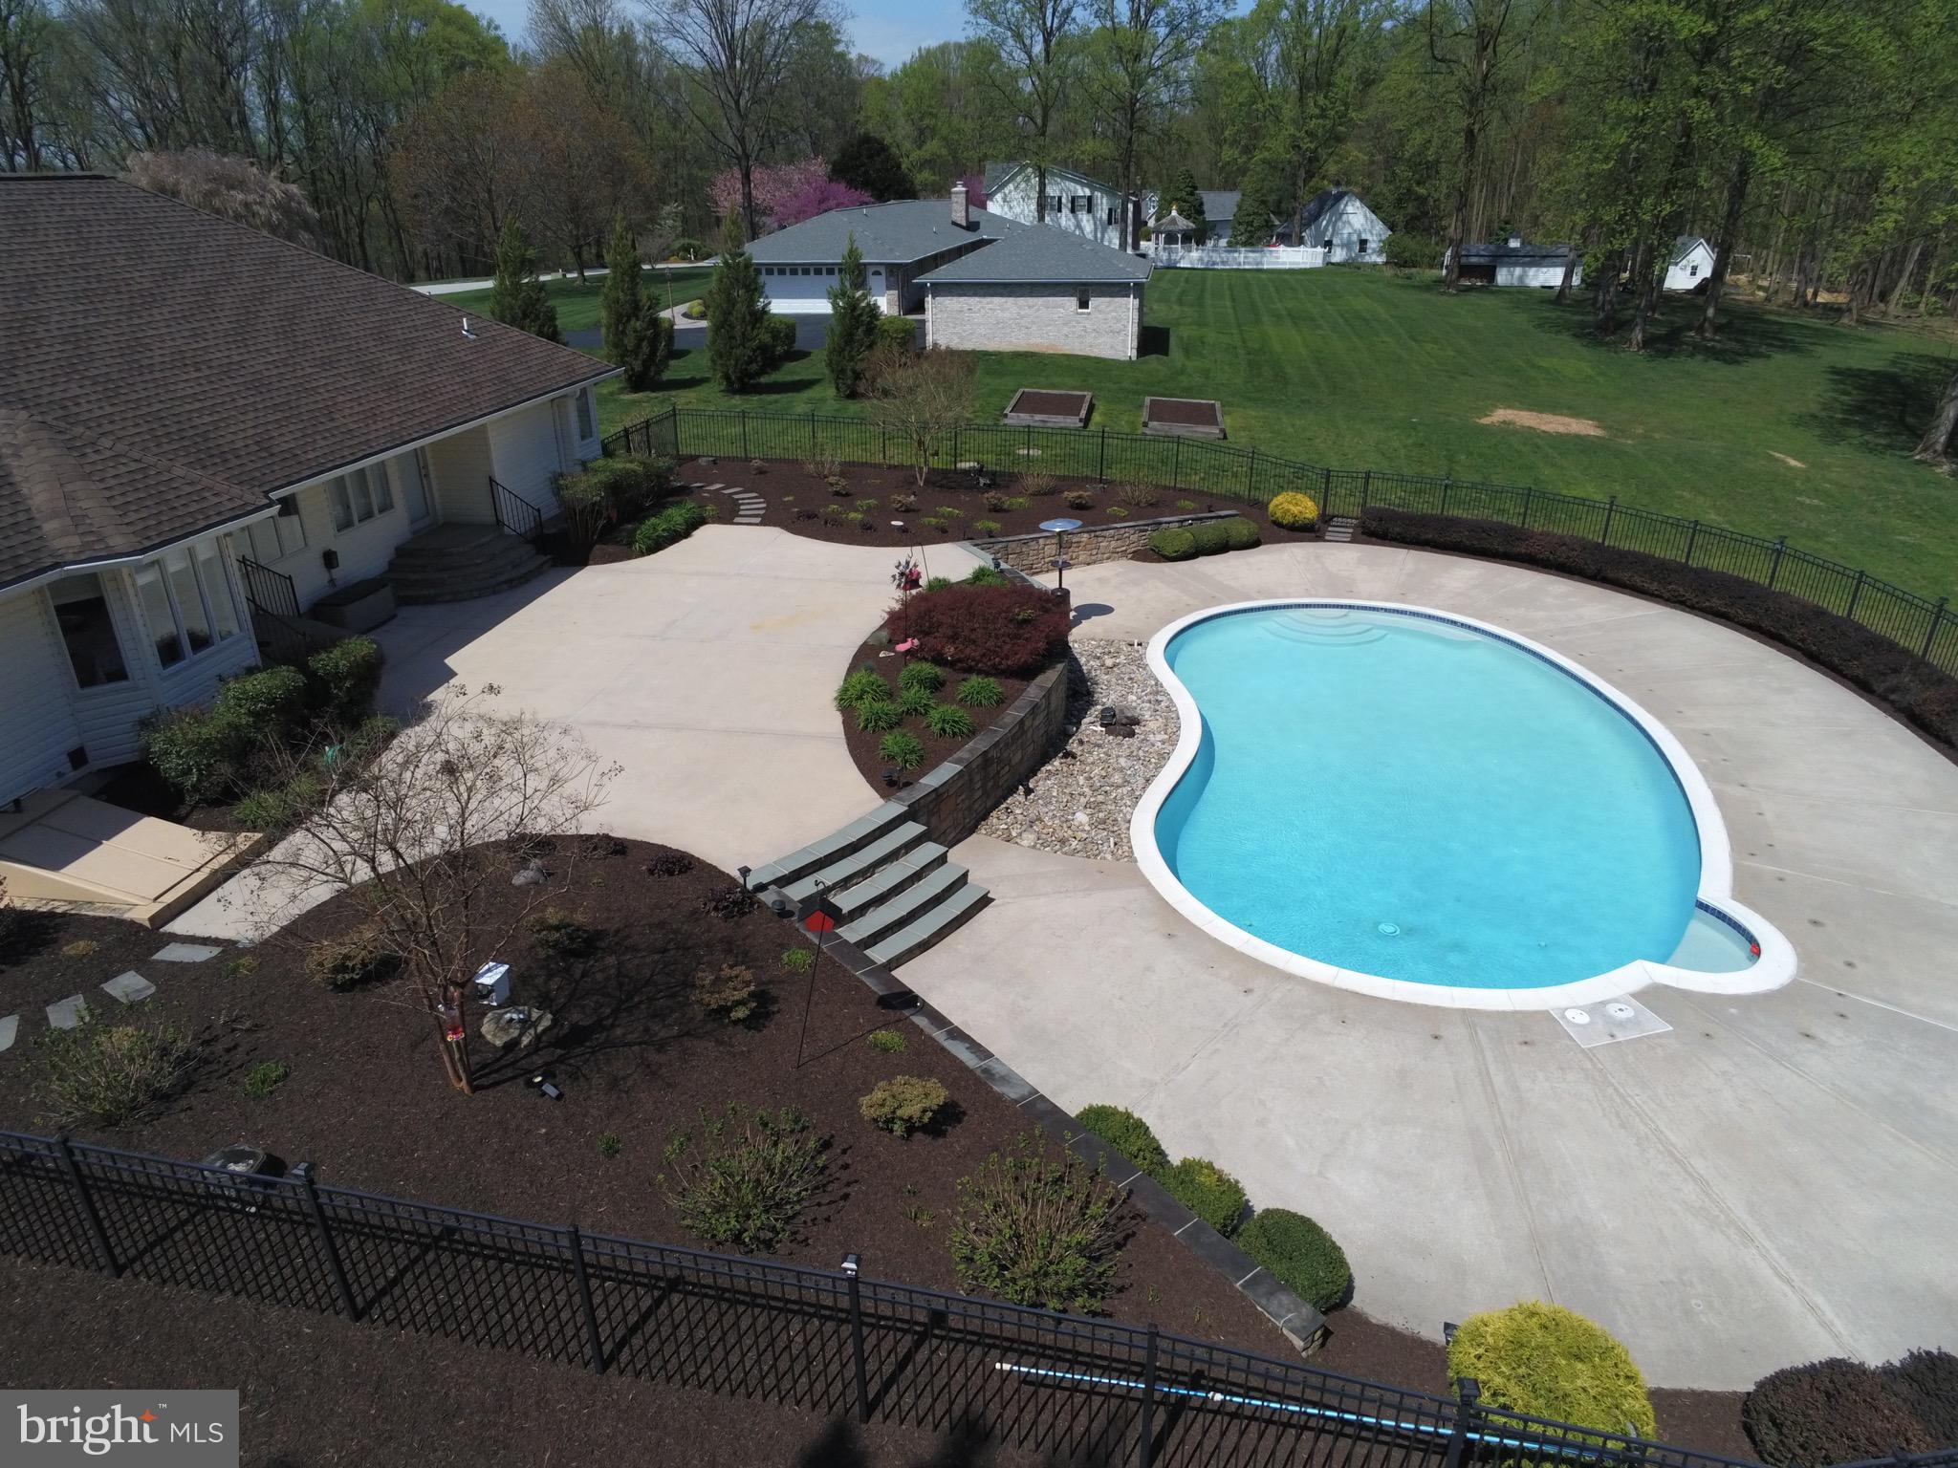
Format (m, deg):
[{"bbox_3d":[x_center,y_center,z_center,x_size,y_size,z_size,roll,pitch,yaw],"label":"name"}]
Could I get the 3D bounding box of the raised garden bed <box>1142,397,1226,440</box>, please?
[{"bbox_3d":[6.450,-9.980,41.000,2.440,0.310,4.750,2,24,8],"label":"raised garden bed"}]

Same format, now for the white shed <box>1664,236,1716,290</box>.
[{"bbox_3d":[49.312,-33.261,91.797,3.500,3.400,4.200,0,24,3],"label":"white shed"}]

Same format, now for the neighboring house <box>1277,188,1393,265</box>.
[{"bbox_3d":[28.144,-40.421,103.382,7.600,5.300,6.600,-3,24,-4],"label":"neighboring house"}]

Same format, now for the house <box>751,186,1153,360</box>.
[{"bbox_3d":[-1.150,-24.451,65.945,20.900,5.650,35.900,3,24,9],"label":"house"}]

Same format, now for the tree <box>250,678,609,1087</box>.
[{"bbox_3d":[-4.250,1.465,10.557,2.750,3.520,2.700,-1,24,0],"label":"tree"}]

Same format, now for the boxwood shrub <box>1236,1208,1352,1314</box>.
[{"bbox_3d":[2.405,4.085,10.060,0.940,0.640,0.920,-1,24,1],"label":"boxwood shrub"}]

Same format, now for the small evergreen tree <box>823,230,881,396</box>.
[{"bbox_3d":[-4.075,-13.062,40.315,1.850,4.800,1.850,-3,24,-5],"label":"small evergreen tree"}]

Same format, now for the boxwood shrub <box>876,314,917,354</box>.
[{"bbox_3d":[-3.226,-15.019,48.905,1.650,1.450,1.650,-2,24,-3],"label":"boxwood shrub"}]

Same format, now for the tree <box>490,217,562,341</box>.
[{"bbox_3d":[-14.929,-14.192,42.789,2.100,5.250,2.100,-9,25,-16],"label":"tree"}]

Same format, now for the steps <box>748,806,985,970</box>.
[{"bbox_3d":[-1.153,1.848,15.074,1.790,0.880,2.370,17,30,36],"label":"steps"}]

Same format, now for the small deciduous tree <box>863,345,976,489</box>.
[{"bbox_3d":[-1.371,-7.525,30.857,2.650,3.360,2.550,-1,24,0],"label":"small deciduous tree"}]

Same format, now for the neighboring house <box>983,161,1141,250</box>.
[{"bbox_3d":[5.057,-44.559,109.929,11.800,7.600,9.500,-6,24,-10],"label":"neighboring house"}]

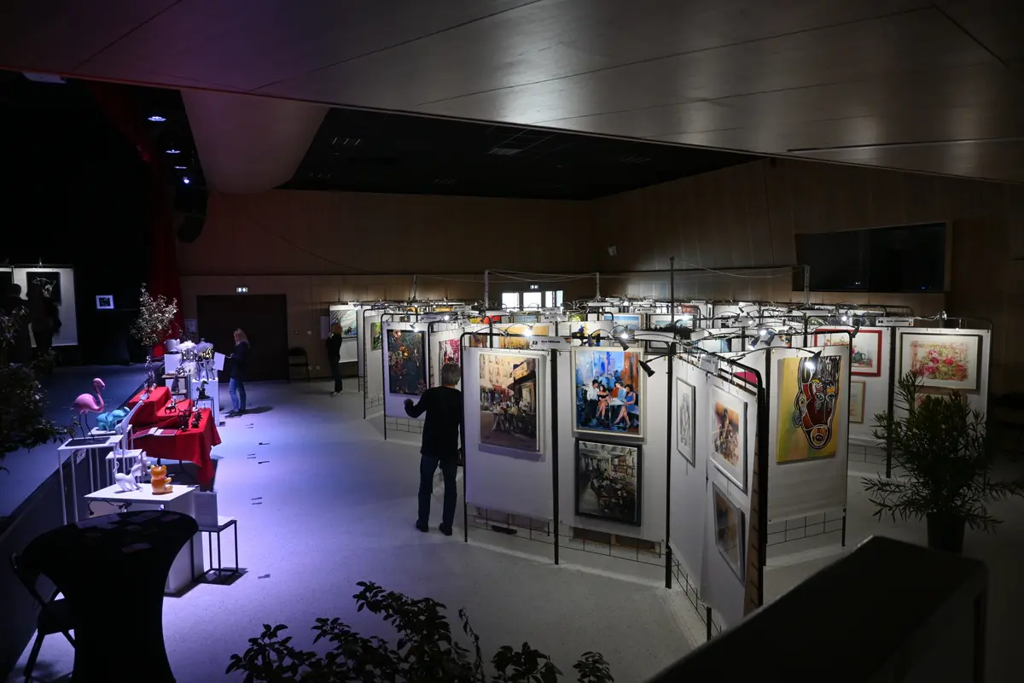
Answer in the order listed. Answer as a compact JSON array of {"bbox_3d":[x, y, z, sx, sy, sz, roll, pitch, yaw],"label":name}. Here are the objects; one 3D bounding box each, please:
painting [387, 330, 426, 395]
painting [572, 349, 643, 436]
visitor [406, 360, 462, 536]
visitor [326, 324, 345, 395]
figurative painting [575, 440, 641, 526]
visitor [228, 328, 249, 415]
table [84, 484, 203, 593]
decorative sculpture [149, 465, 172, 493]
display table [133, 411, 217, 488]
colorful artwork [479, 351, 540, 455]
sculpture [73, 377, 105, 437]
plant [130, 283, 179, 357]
[{"bbox_3d":[-1.614,0.326,10.525,0.728,0.983,0.040,2,6,31],"label":"painting"},{"bbox_3d":[0.788,0.409,5.606,0.627,0.710,0.040,2,6,31],"label":"painting"},{"bbox_3d":[-0.776,1.051,6.805,0.600,1.686,0.420,-2,5,-17],"label":"visitor"},{"bbox_3d":[-4.007,0.391,15.505,0.420,1.618,0.460,-2,5,-18],"label":"visitor"},{"bbox_3d":[0.800,1.160,5.665,0.584,0.671,0.040,2,6,31],"label":"figurative painting"},{"bbox_3d":[-5.299,0.575,13.140,0.430,1.663,0.460,-2,5,-20],"label":"visitor"},{"bbox_3d":[-3.080,1.625,5.731,0.785,0.757,0.420,0,5,9],"label":"table"},{"bbox_3d":[-2.894,1.136,5.628,0.140,0.230,0.170,2,5,28],"label":"decorative sculpture"},{"bbox_3d":[-4.249,1.389,8.671,0.800,0.760,1.760,-2,5,-21],"label":"display table"},{"bbox_3d":[-0.020,0.535,6.108,0.636,0.849,0.040,2,6,31],"label":"colorful artwork"},{"bbox_3d":[-3.819,0.609,6.157,0.275,0.553,0.120,-3,5,-25],"label":"sculpture"},{"bbox_3d":[-7.228,-0.383,13.738,0.960,1.565,0.820,-3,5,-28],"label":"plant"}]

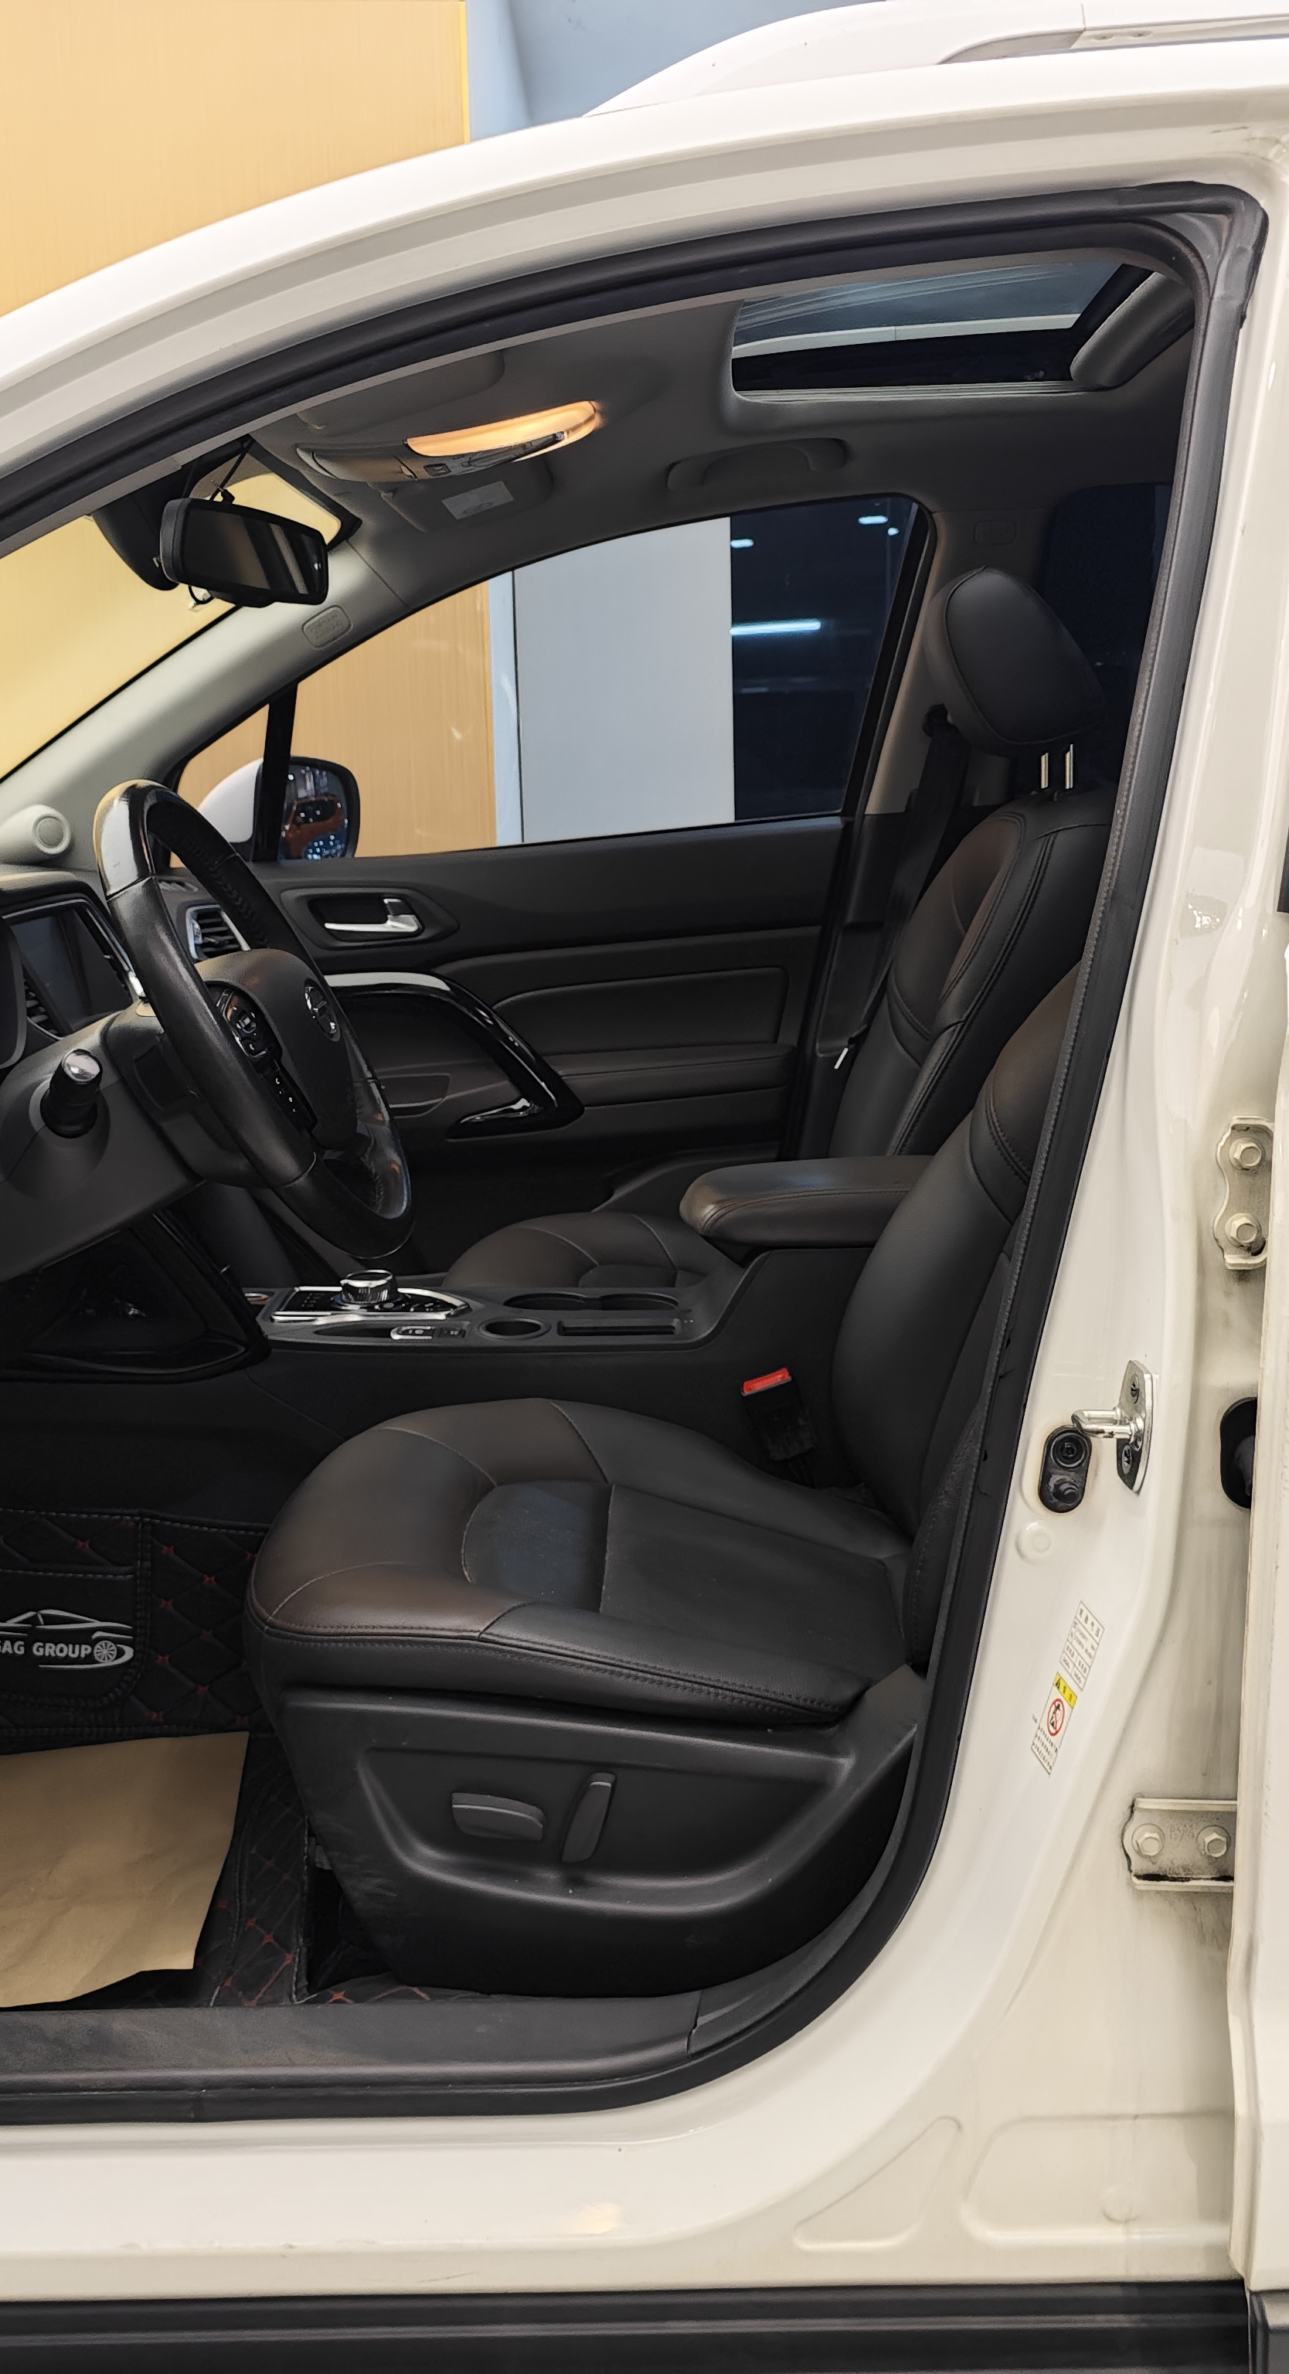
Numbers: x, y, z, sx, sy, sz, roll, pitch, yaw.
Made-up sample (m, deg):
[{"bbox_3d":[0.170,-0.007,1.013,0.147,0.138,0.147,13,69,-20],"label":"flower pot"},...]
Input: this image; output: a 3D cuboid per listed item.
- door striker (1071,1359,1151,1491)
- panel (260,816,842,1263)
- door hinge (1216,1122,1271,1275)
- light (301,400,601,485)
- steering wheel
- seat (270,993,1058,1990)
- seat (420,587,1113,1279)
[{"bbox_3d":[0.248,0.126,1.118,0.039,0.067,0.032,-3,10,-11],"label":"door striker"},{"bbox_3d":[-0.165,-0.135,2.579,0.830,0.600,0.130,-1,10,1],"label":"panel"},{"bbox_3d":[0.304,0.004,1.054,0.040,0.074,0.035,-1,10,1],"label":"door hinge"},{"bbox_3d":[-0.165,-0.637,1.797,0.260,0.045,0.150,-10,10,2],"label":"light"},{"bbox_3d":[-0.289,-0.109,1.501,0.100,0.380,0.385,-28,9,5],"label":"steering wheel"},{"bbox_3d":[0.143,0.014,1.526,0.820,0.960,0.530,-1,10,1],"label":"seat"},{"bbox_3d":[0.131,-0.140,2.260,0.790,0.980,0.530,-1,10,1],"label":"seat"}]

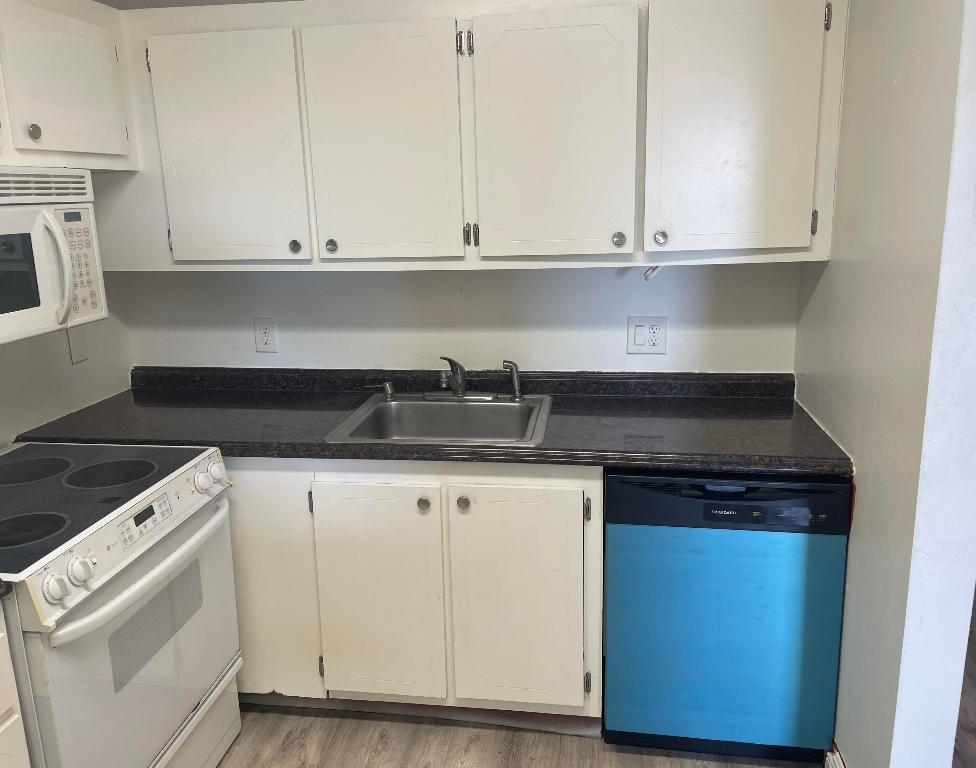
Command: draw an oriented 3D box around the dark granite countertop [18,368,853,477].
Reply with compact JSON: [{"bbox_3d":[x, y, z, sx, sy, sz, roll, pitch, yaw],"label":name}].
[{"bbox_3d":[-0.199,0.083,2.393,2.331,0.125,0.618,1,13,9],"label":"dark granite countertop"}]

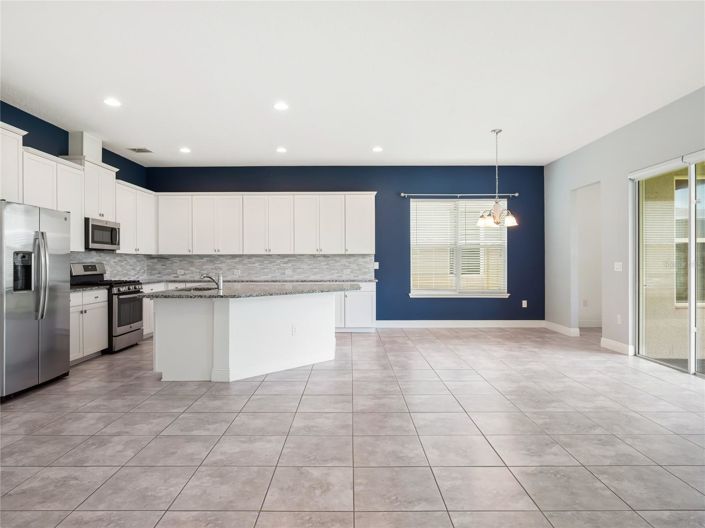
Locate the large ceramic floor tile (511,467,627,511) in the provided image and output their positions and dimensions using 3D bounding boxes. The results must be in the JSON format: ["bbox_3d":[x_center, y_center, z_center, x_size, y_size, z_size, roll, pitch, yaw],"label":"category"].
[{"bbox_3d":[1.155,1.217,2.222,0.460,0.010,0.436,0,0,0],"label":"large ceramic floor tile"}]

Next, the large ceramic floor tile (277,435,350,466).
[{"bbox_3d":[-0.226,1.215,2.655,0.460,0.010,0.436,0,0,0],"label":"large ceramic floor tile"}]

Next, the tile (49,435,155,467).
[{"bbox_3d":[-1.591,1.218,2.648,0.455,0.012,0.443,0,0,0],"label":"tile"}]

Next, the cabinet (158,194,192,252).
[{"bbox_3d":[-3.190,-0.713,7.515,0.620,1.080,0.330,0,0,0],"label":"cabinet"}]

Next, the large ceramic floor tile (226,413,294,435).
[{"bbox_3d":[-0.676,1.215,3.082,0.455,0.012,0.443,0,0,0],"label":"large ceramic floor tile"}]

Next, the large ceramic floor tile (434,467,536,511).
[{"bbox_3d":[0.700,1.222,2.222,0.457,0.015,0.448,0,0,0],"label":"large ceramic floor tile"}]

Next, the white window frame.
[{"bbox_3d":[2.010,-0.285,7.680,1.880,1.860,0.110,0,0,0],"label":"white window frame"}]

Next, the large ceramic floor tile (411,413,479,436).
[{"bbox_3d":[0.695,1.212,3.080,0.455,0.012,0.443,0,0,0],"label":"large ceramic floor tile"}]

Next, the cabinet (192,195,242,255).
[{"bbox_3d":[-2.430,-0.713,7.515,0.905,1.080,0.330,0,0,0],"label":"cabinet"}]

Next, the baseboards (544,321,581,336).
[{"bbox_3d":[3.700,1.145,7.220,0.140,0.140,0.920,0,0,0],"label":"baseboards"}]

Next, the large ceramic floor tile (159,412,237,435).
[{"bbox_3d":[-1.133,1.216,3.083,0.455,0.012,0.443,0,0,0],"label":"large ceramic floor tile"}]

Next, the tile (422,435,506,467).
[{"bbox_3d":[0.700,1.225,2.672,0.458,0.010,0.445,0,0,0],"label":"tile"}]

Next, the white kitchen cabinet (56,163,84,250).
[{"bbox_3d":[-3.740,-0.700,5.180,0.330,1.075,0.507,0,0,0],"label":"white kitchen cabinet"}]

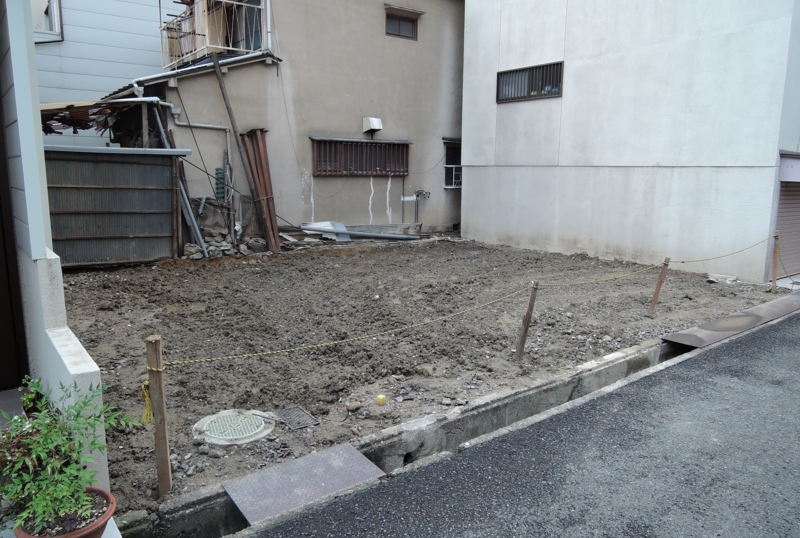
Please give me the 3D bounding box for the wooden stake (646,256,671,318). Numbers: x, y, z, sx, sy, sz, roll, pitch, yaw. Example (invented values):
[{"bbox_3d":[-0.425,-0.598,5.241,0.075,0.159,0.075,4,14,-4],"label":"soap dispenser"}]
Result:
[{"bbox_3d":[2.802,0.207,5.999,0.057,0.669,0.057,-5,21,-45],"label":"wooden stake"}]

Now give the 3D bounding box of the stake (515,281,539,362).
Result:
[{"bbox_3d":[1.051,0.441,4.588,0.050,0.677,0.050,16,14,30],"label":"stake"}]

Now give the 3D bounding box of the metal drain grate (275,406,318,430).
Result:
[{"bbox_3d":[-0.654,0.958,3.530,0.181,0.030,0.274,-7,13,-37],"label":"metal drain grate"}]

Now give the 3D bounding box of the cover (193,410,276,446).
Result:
[{"bbox_3d":[-1.012,0.980,3.395,0.477,0.050,0.477,0,10,0],"label":"cover"}]

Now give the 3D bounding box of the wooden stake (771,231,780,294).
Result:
[{"bbox_3d":[4.937,-0.076,7.278,0.060,0.794,0.060,-8,9,-35],"label":"wooden stake"}]

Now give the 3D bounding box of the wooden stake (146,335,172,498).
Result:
[{"bbox_3d":[-1.140,0.712,2.631,0.060,0.793,0.060,-2,10,-15],"label":"wooden stake"}]

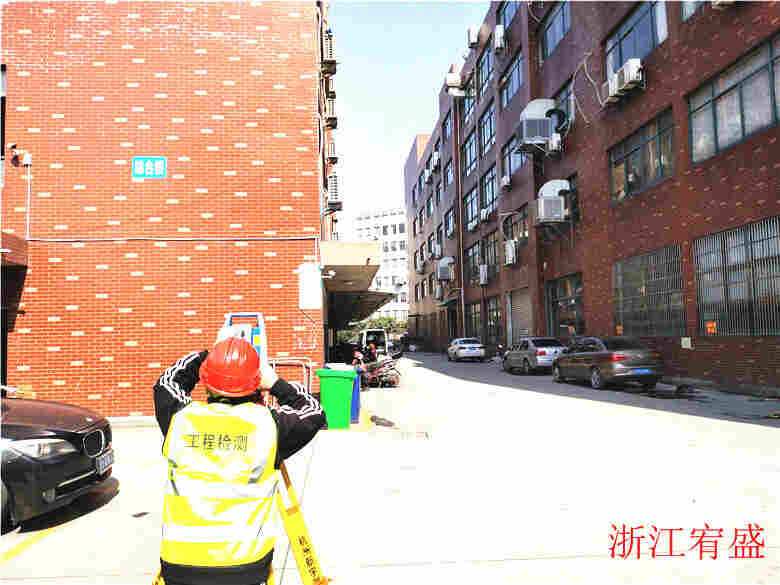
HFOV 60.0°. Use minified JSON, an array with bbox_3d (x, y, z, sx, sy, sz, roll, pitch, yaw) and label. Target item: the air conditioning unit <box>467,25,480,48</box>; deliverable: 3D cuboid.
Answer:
[{"bbox_3d":[5.557,-17.073,45.350,0.750,1.200,0.900,-1,-4,-4],"label":"air conditioning unit"}]

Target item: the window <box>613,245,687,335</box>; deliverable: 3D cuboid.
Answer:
[{"bbox_3d":[8.648,0.089,22.823,0.150,2.780,5.150,-1,-4,-4],"label":"window"}]

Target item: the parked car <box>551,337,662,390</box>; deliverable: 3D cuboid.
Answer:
[{"bbox_3d":[6.595,2.129,21.072,1.790,1.480,4.600,-1,-4,-9],"label":"parked car"}]

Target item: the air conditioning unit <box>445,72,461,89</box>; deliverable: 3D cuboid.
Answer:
[{"bbox_3d":[5.045,-16.752,53.290,1.050,1.050,1.050,-1,-4,-4],"label":"air conditioning unit"}]

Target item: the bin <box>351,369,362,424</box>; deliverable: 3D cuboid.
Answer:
[{"bbox_3d":[-0.904,1.986,13.064,0.730,1.060,0.580,-1,-4,-4],"label":"bin"}]

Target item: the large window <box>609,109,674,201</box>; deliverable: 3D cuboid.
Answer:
[{"bbox_3d":[8.556,-4.499,23.163,0.150,2.080,4.850,-1,-4,-4],"label":"large window"}]

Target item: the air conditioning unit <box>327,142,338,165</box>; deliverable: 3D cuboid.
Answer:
[{"bbox_3d":[-2.228,-5.385,26.262,0.310,0.630,0.800,-1,-4,-4],"label":"air conditioning unit"}]

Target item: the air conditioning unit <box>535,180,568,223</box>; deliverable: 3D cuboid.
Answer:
[{"bbox_3d":[7.159,-4.078,29.965,1.250,1.700,1.100,-1,-4,-4],"label":"air conditioning unit"}]

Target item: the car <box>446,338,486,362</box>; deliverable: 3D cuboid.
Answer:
[{"bbox_3d":[5.136,3.918,46.655,1.800,1.460,4.600,-1,-4,-4],"label":"car"}]

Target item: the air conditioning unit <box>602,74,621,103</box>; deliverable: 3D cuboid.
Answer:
[{"bbox_3d":[8.095,-7.411,24.320,0.330,0.700,0.850,-1,-4,-4],"label":"air conditioning unit"}]

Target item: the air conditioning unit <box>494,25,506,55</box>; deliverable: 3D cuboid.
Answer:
[{"bbox_3d":[6.685,-15.466,41.081,0.380,1.350,0.950,-1,-4,-4],"label":"air conditioning unit"}]

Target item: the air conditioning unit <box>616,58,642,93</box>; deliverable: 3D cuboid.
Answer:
[{"bbox_3d":[7.969,-7.217,22.528,0.350,0.680,0.880,-1,-4,-4],"label":"air conditioning unit"}]

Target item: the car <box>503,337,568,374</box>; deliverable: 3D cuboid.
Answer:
[{"bbox_3d":[6.324,2.738,29.653,1.770,1.480,4.550,-1,-4,-7],"label":"car"}]

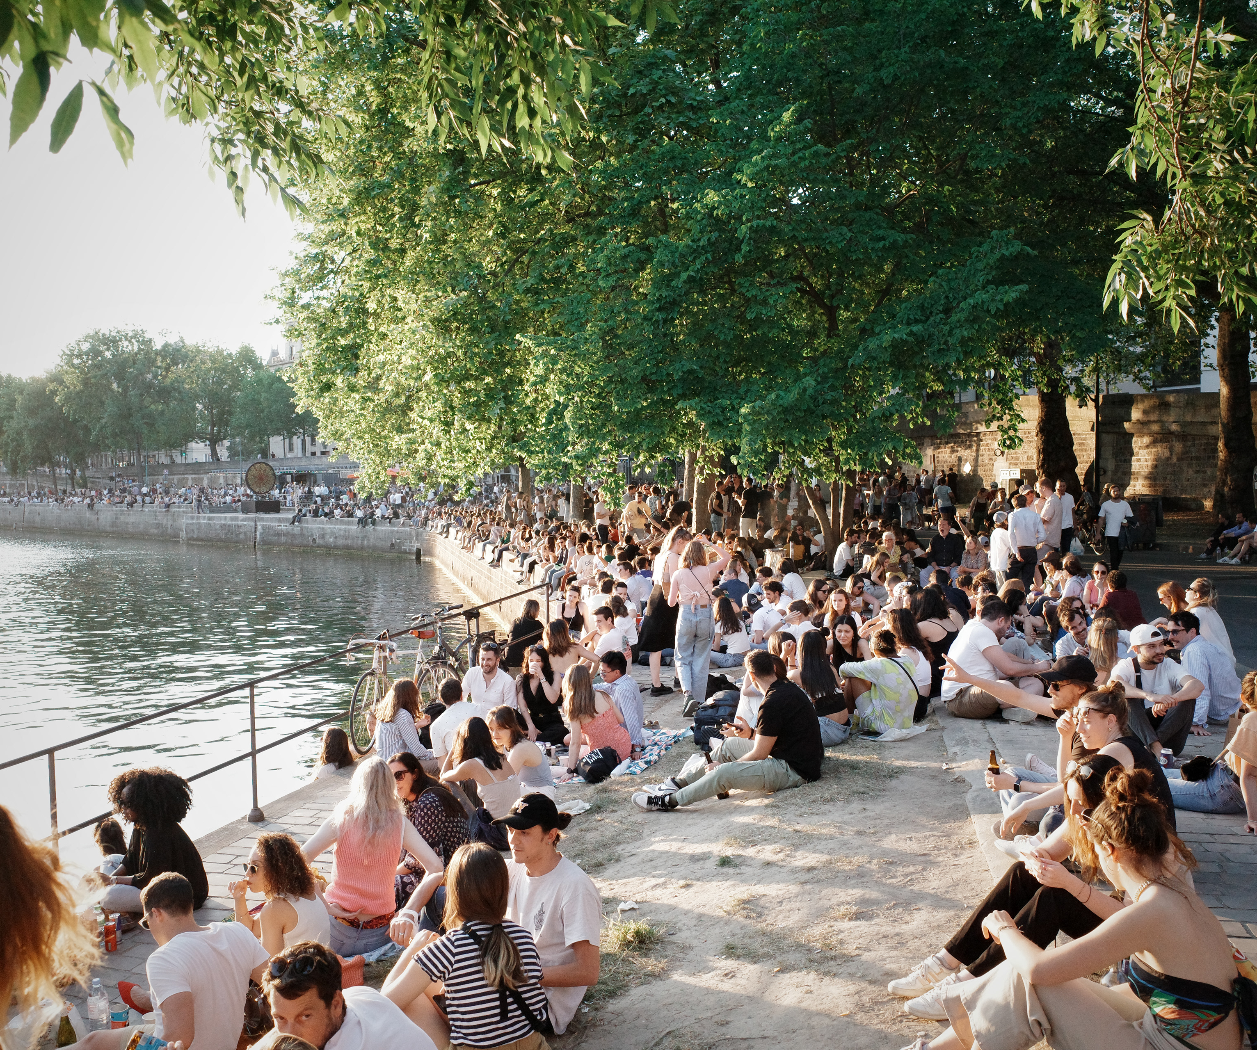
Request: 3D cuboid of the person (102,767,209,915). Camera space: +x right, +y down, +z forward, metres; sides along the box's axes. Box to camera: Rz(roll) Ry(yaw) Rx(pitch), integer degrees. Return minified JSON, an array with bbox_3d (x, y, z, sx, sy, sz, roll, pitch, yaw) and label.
[{"bbox_3d":[-2.674,1.778,6.870,0.660,0.835,0.600,-1,2,-12],"label":"person"}]

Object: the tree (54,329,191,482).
[{"bbox_3d":[-48.717,-10.791,118.000,12.500,16.000,11.500,-1,3,-17],"label":"tree"}]

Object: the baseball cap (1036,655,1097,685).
[{"bbox_3d":[2.056,0.679,5.750,0.275,0.140,0.190,-1,3,-13],"label":"baseball cap"}]

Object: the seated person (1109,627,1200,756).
[{"bbox_3d":[3.711,1.175,8.600,0.610,0.890,0.680,0,2,9],"label":"seated person"}]

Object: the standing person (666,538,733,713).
[{"bbox_3d":[0.676,0.956,11.600,0.570,1.670,0.500,0,3,5],"label":"standing person"}]

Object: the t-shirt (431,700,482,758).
[{"bbox_3d":[-1.219,1.469,8.700,0.440,0.520,0.330,1,3,37],"label":"t-shirt"}]

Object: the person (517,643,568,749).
[{"bbox_3d":[-0.694,1.379,9.800,0.550,0.810,0.660,0,3,3],"label":"person"}]

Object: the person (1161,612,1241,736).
[{"bbox_3d":[4.347,1.107,9.500,0.550,0.878,0.850,-2,2,-38],"label":"person"}]

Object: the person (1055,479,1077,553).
[{"bbox_3d":[7.480,0.104,21.000,0.480,1.770,0.340,1,2,34],"label":"person"}]

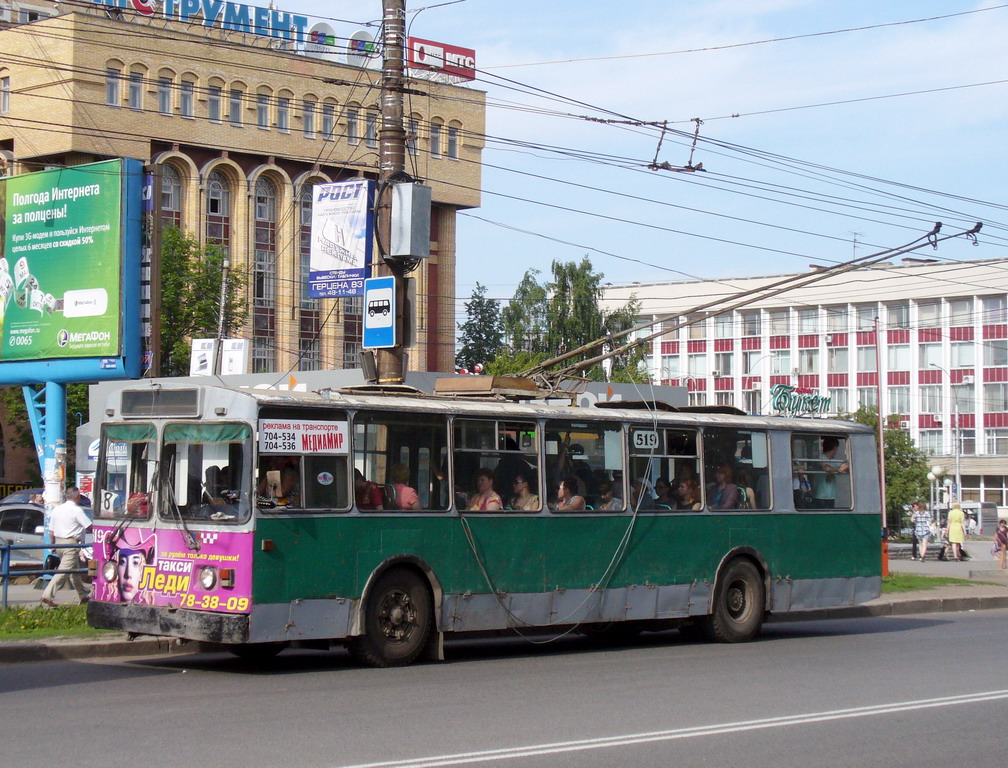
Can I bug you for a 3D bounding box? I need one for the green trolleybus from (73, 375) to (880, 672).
[{"bbox_3d":[0.537,1.651,21.895,2.520,3.050,11.780,-2,-4,43],"label":"green trolleybus"}]

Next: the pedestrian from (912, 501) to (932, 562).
[{"bbox_3d":[11.232,3.956,47.600,0.520,1.640,0.420,0,-3,12],"label":"pedestrian"}]

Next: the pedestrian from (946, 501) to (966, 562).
[{"bbox_3d":[12.314,4.041,48.300,0.520,1.620,0.400,0,-3,14],"label":"pedestrian"}]

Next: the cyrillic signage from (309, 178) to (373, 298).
[{"bbox_3d":[-2.428,-2.173,26.600,1.190,1.740,0.180,-2,-4,43],"label":"cyrillic signage"}]

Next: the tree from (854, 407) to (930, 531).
[{"bbox_3d":[13.032,2.975,60.000,3.100,4.600,3.000,0,-3,0],"label":"tree"}]

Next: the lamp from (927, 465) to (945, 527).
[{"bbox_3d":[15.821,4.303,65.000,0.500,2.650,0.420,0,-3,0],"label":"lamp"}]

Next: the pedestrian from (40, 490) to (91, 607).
[{"bbox_3d":[-6.138,2.287,24.900,0.620,1.700,0.520,3,-4,-42],"label":"pedestrian"}]

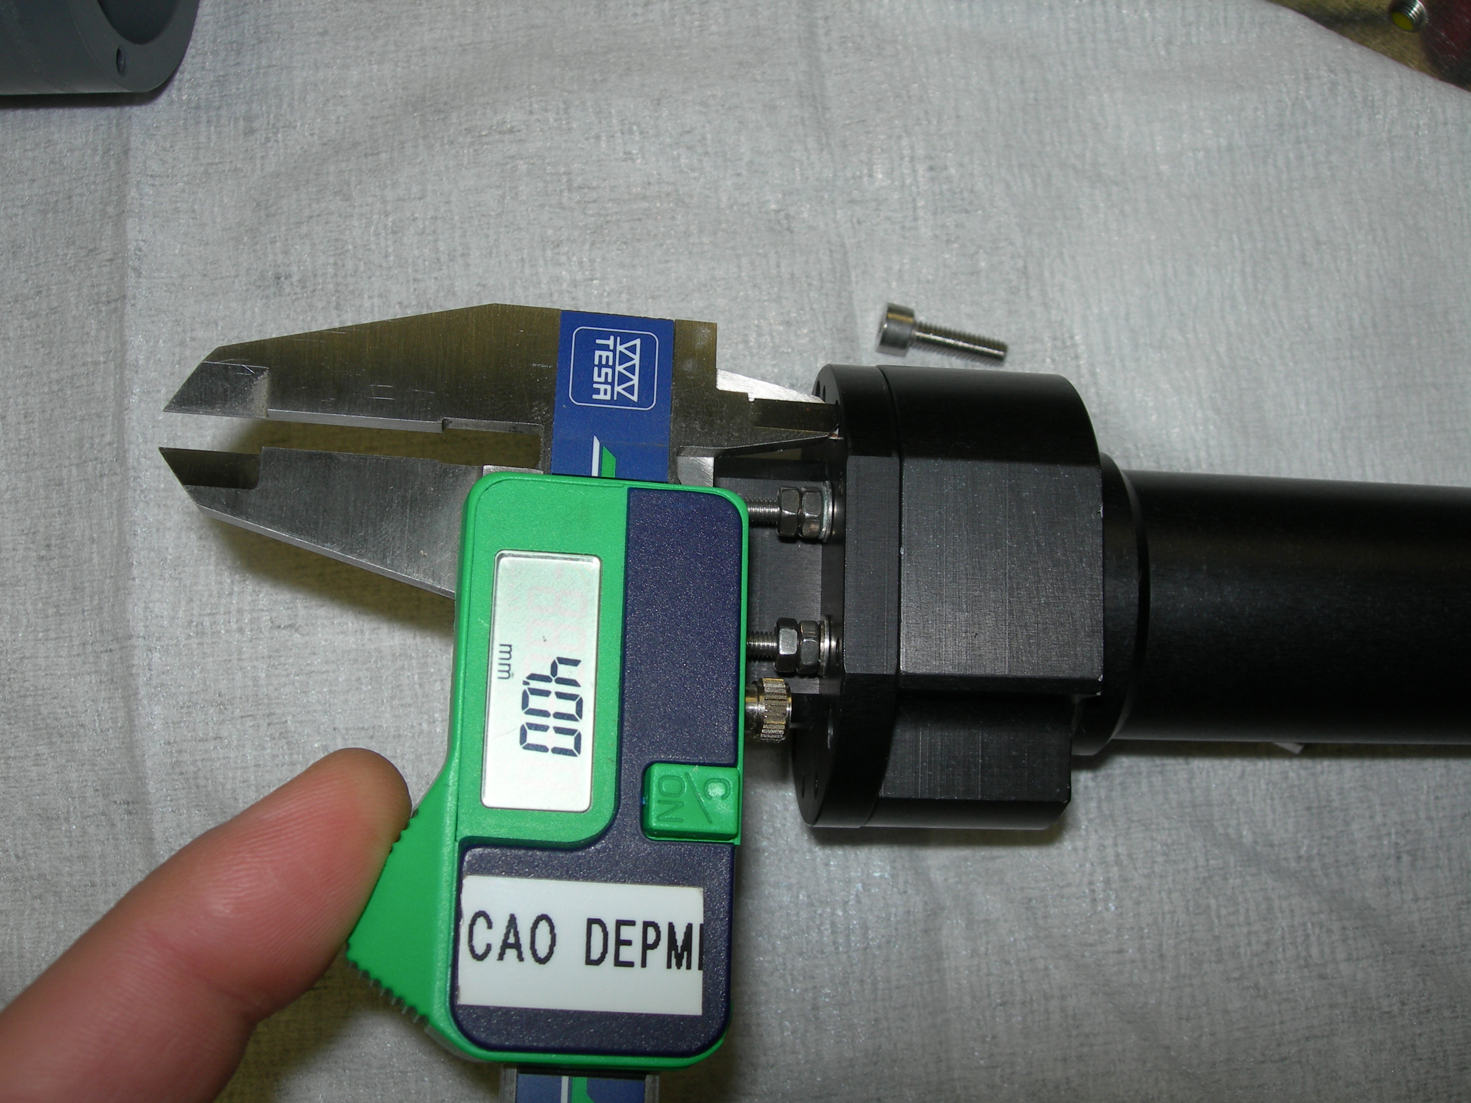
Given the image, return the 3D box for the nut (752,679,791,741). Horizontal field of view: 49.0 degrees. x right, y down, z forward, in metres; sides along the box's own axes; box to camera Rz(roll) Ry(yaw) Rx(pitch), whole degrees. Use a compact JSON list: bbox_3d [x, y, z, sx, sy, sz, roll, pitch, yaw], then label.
[{"bbox_3d":[0.004,0.018,0.180,0.004,0.007,0.007,2,79,-4],"label":"nut"}]

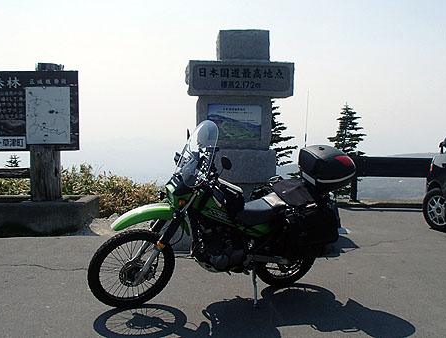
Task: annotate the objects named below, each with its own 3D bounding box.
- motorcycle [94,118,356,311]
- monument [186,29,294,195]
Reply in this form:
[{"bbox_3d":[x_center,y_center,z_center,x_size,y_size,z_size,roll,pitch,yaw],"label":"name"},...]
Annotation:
[{"bbox_3d":[0.034,0.377,3.649,2.180,1.470,0.860,-1,10,-22],"label":"motorcycle"},{"bbox_3d":[0.231,-0.613,7.134,1.620,3.030,0.680,0,3,-7],"label":"monument"}]

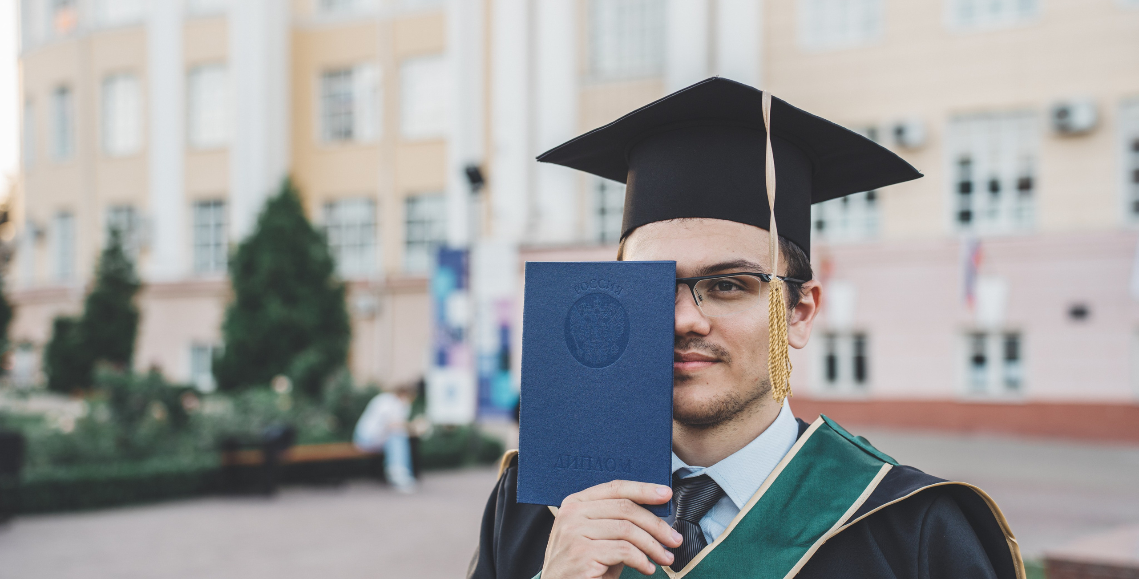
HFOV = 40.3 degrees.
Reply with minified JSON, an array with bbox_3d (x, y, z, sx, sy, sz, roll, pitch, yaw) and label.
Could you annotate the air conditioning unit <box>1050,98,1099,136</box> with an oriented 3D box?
[{"bbox_3d":[9.276,-3.163,28.500,0.820,0.590,0.310,-2,-3,33],"label":"air conditioning unit"}]

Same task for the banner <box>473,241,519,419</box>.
[{"bbox_3d":[-1.286,0.705,27.000,0.800,3.050,0.100,-1,-3,14],"label":"banner"}]

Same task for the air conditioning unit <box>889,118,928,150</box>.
[{"bbox_3d":[6.613,-3.031,30.200,0.710,0.530,0.280,-2,-3,33],"label":"air conditioning unit"}]

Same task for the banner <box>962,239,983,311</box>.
[{"bbox_3d":[7.533,-0.291,29.000,0.400,1.330,0.200,-2,-3,33],"label":"banner"}]

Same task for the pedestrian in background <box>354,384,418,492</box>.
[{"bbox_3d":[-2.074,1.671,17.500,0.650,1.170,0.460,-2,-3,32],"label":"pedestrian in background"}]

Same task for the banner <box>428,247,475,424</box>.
[{"bbox_3d":[-2.016,0.790,26.500,0.800,3.000,0.100,-1,-3,14],"label":"banner"}]

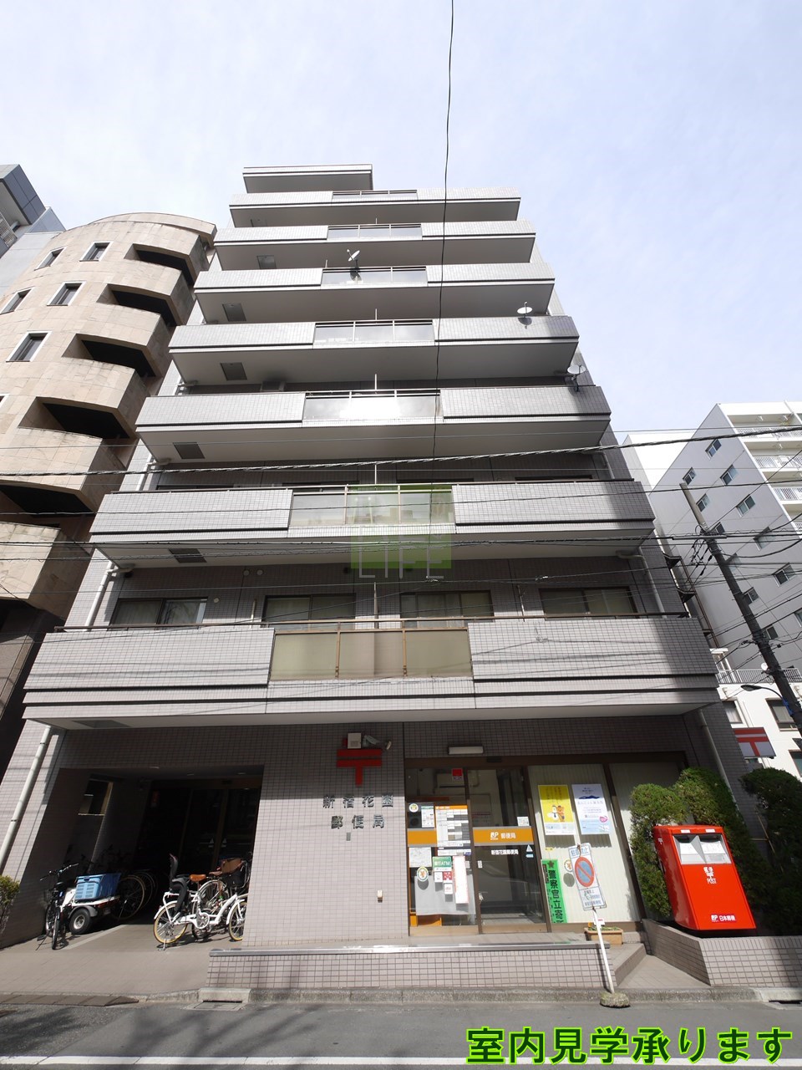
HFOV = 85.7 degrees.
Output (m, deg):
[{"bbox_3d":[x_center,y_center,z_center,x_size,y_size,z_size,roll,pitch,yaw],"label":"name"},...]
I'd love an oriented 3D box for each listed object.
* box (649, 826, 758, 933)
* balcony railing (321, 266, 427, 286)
[{"bbox_3d":[4.261,4.858,6.203,0.810,1.170,0.570,-1,-32,0],"label":"box"},{"bbox_3d":[-0.883,-8.756,14.573,3.540,1.070,0.080,-1,-32,0],"label":"balcony railing"}]

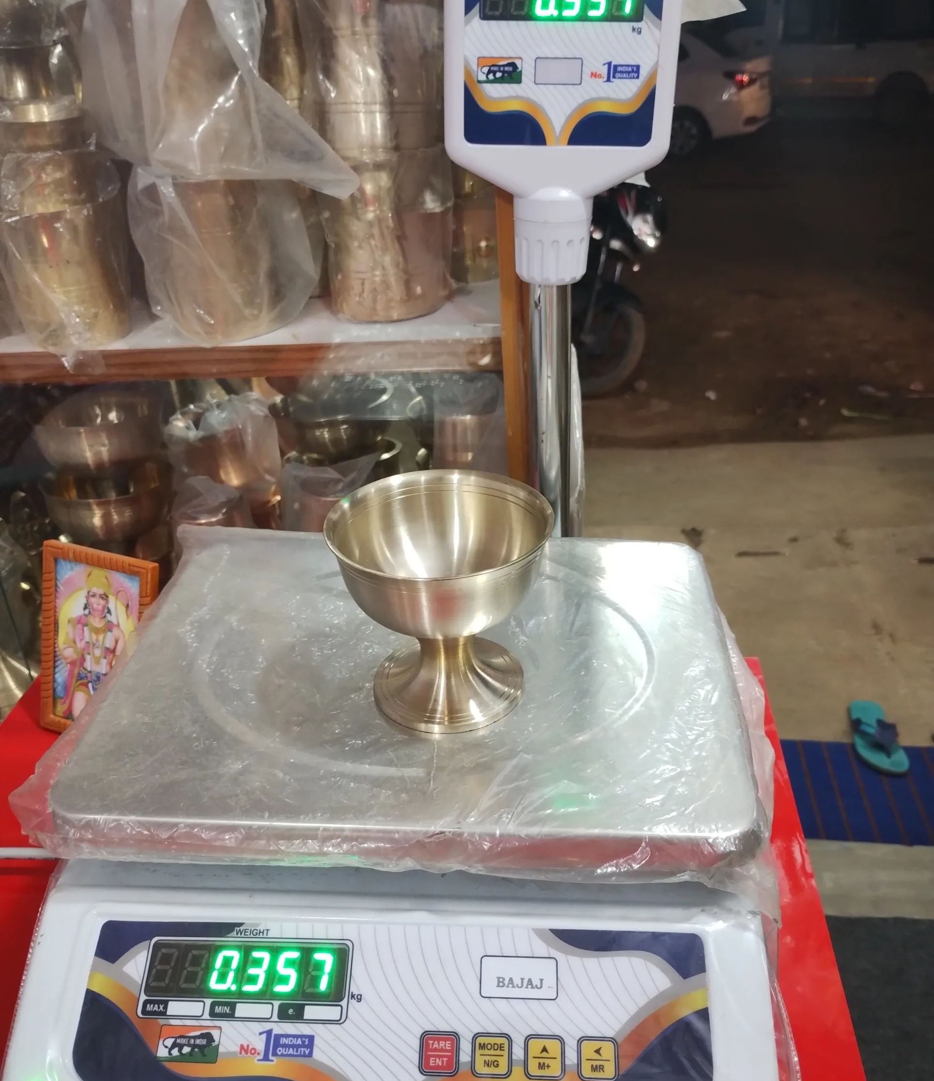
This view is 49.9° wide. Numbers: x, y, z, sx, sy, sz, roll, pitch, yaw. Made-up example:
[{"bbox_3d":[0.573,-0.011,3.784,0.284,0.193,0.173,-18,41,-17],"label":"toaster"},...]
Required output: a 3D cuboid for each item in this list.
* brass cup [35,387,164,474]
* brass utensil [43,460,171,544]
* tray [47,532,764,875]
[{"bbox_3d":[-0.336,-0.095,0.929,0.116,0.066,0.116,-2,30,1],"label":"brass cup"},{"bbox_3d":[-0.346,-0.031,0.966,0.117,0.068,0.117,-2,30,1],"label":"brass utensil"},{"bbox_3d":[-0.023,0.068,0.528,0.313,0.021,0.243,1,30,5],"label":"tray"}]

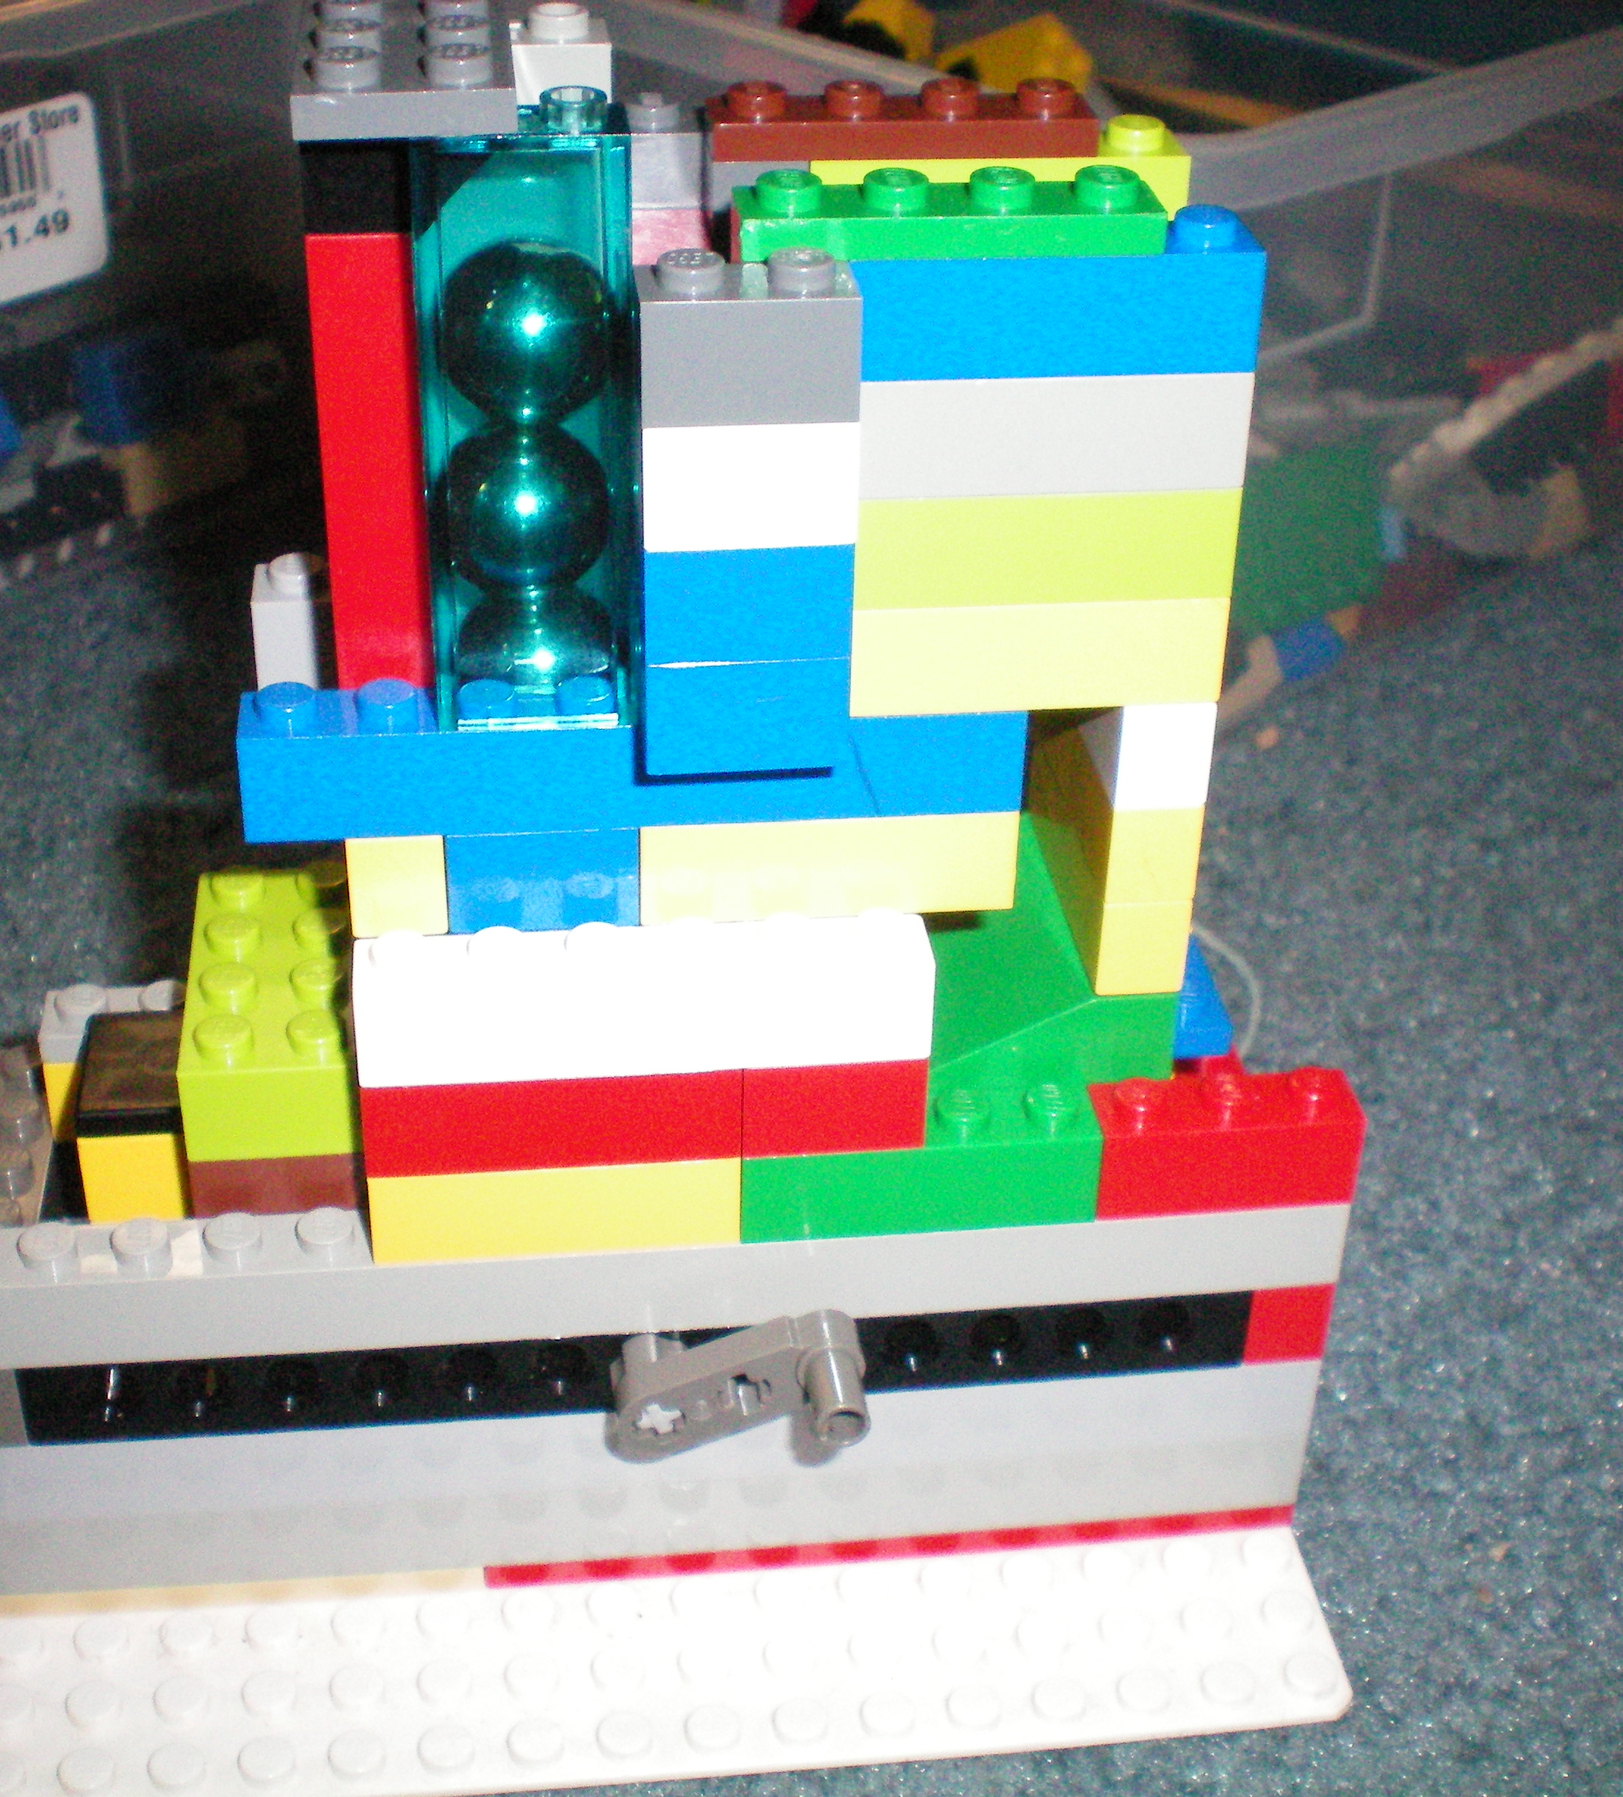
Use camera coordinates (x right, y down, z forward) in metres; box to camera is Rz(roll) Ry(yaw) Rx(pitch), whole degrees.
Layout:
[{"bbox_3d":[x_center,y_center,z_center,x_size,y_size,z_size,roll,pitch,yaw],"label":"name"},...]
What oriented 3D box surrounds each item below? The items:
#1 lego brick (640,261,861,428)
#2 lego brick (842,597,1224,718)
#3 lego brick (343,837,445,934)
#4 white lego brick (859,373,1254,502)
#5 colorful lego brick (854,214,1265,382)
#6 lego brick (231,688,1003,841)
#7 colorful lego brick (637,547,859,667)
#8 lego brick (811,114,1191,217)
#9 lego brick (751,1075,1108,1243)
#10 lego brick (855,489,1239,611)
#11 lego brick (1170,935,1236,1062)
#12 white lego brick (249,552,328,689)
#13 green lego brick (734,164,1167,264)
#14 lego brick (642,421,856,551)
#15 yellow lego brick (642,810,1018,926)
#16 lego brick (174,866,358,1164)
[{"bbox_3d":[-0.005,-0.041,0.193,0.016,0.010,0.008,-3,33,-6],"label":"lego brick"},{"bbox_3d":[0.017,-0.022,0.218,0.032,0.010,0.009,-3,33,-6],"label":"lego brick"},{"bbox_3d":[-0.035,-0.003,0.222,0.008,0.010,0.008,-2,34,-6],"label":"lego brick"},{"bbox_3d":[0.018,-0.038,0.207,0.032,0.011,0.008,-3,33,-7],"label":"white lego brick"},{"bbox_3d":[0.018,-0.047,0.201,0.032,0.011,0.008,-2,34,-6],"label":"colorful lego brick"},{"bbox_3d":[-0.015,-0.013,0.219,0.064,0.011,0.008,-3,33,-7],"label":"lego brick"},{"bbox_3d":[-0.005,-0.025,0.203,0.016,0.011,0.008,-3,33,-7],"label":"colorful lego brick"},{"bbox_3d":[0.015,-0.060,0.221,0.032,0.011,0.008,-2,34,-6],"label":"lego brick"},{"bbox_3d":[0.009,0.023,0.236,0.032,0.011,0.008,-2,34,-6],"label":"lego brick"},{"bbox_3d":[0.018,-0.030,0.212,0.032,0.010,0.008,-2,34,-6],"label":"lego brick"},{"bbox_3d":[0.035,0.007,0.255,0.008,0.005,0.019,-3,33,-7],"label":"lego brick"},{"bbox_3d":[-0.045,-0.025,0.236,0.008,0.011,0.008,-2,34,-6],"label":"white lego brick"},{"bbox_3d":[0.010,-0.052,0.197,0.032,0.005,0.008,-3,33,-7],"label":"green lego brick"},{"bbox_3d":[-0.005,-0.033,0.197,0.016,0.011,0.008,-3,33,-7],"label":"lego brick"},{"bbox_3d":[0.001,-0.005,0.226,0.032,0.010,0.008,-2,34,-6],"label":"yellow lego brick"},{"bbox_3d":[-0.048,0.009,0.242,0.016,0.011,0.032,-3,33,-7],"label":"lego brick"}]

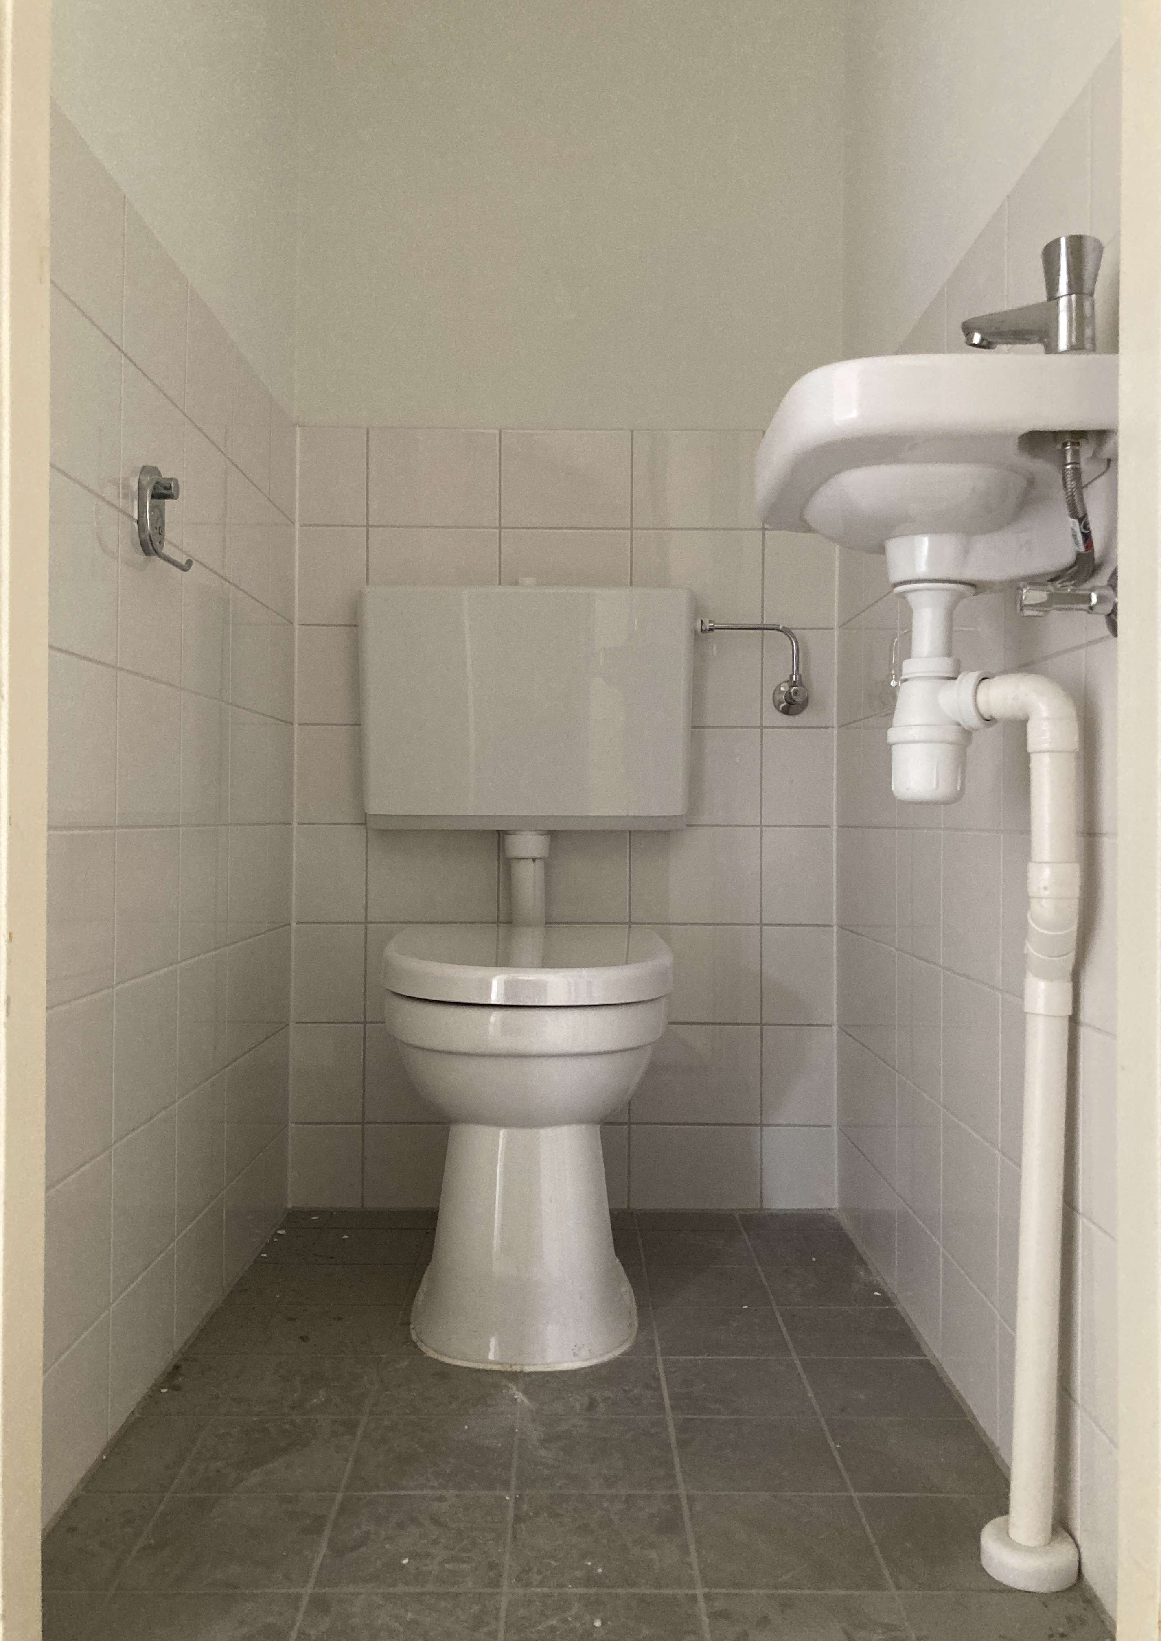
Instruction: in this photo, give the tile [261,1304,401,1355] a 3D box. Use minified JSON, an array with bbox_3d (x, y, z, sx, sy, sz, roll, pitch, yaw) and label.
[{"bbox_3d":[-0.281,0.585,1.514,0.145,0.009,0.147,0,0,0],"label":"tile"}]

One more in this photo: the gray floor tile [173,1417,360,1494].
[{"bbox_3d":[-0.287,0.597,1.243,0.148,0.010,0.146,0,0,0],"label":"gray floor tile"}]

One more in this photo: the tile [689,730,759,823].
[{"bbox_3d":[0.177,-0.065,2.016,0.198,0.148,0.010,0,0,0],"label":"tile"}]

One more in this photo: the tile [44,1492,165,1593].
[{"bbox_3d":[-0.399,0.593,1.087,0.080,0.010,0.147,0,0,-1],"label":"tile"}]

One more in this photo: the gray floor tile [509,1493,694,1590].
[{"bbox_3d":[0.017,0.596,1.091,0.148,0.010,0.147,0,0,-1],"label":"gray floor tile"}]

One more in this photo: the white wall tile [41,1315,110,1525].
[{"bbox_3d":[-0.446,0.518,1.155,0.010,0.119,0.187,0,0,0],"label":"white wall tile"}]

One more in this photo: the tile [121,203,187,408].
[{"bbox_3d":[-0.442,-0.524,1.363,0.010,0.148,0.202,0,0,0],"label":"tile"}]

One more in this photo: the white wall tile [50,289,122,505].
[{"bbox_3d":[-0.442,-0.373,1.159,0.010,0.148,0.202,0,0,0],"label":"white wall tile"}]

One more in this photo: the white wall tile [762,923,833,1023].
[{"bbox_3d":[0.331,0.236,2.017,0.110,0.148,0.010,0,0,0],"label":"white wall tile"}]

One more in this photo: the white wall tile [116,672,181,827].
[{"bbox_3d":[-0.439,-0.068,1.343,0.010,0.148,0.197,0,0,0],"label":"white wall tile"}]

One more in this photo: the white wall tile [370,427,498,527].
[{"bbox_3d":[-0.222,-0.522,2.029,0.200,0.149,0.010,0,0,0],"label":"white wall tile"}]

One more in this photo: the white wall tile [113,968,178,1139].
[{"bbox_3d":[-0.444,0.232,1.348,0.010,0.147,0.194,0,0,0],"label":"white wall tile"}]

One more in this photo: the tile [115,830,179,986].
[{"bbox_3d":[-0.442,0.082,1.350,0.009,0.148,0.194,0,0,0],"label":"tile"}]

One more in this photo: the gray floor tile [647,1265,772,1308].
[{"bbox_3d":[0.162,0.598,1.694,0.148,0.010,0.148,0,0,0],"label":"gray floor tile"}]

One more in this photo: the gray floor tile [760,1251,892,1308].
[{"bbox_3d":[0.310,0.597,1.686,0.148,0.010,0.147,0,0,-1],"label":"gray floor tile"}]

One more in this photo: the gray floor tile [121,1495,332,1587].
[{"bbox_3d":[-0.278,0.582,1.068,0.145,0.009,0.147,0,0,0],"label":"gray floor tile"}]

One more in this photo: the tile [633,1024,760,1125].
[{"bbox_3d":[0.174,0.386,2.022,0.198,0.148,0.010,0,0,0],"label":"tile"}]

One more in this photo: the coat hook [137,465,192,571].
[{"bbox_3d":[-0.415,-0.304,1.325,0.046,0.106,0.049,0,0,0],"label":"coat hook"}]

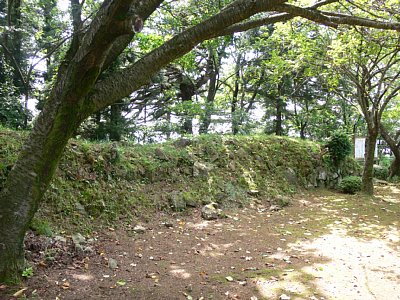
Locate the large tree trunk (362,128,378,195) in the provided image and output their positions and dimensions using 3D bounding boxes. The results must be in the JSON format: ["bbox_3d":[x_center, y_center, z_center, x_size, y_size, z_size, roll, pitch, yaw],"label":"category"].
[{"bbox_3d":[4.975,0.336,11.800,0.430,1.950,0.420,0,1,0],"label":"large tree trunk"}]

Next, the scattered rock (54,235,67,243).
[{"bbox_3d":[-2.001,1.269,5.800,0.170,0.110,0.140,0,1,0],"label":"scattered rock"}]

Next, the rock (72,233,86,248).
[{"bbox_3d":[-1.713,1.287,5.750,0.190,0.200,0.180,0,1,0],"label":"rock"}]

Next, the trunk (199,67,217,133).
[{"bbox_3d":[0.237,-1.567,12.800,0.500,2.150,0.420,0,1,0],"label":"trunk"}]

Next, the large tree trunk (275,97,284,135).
[{"bbox_3d":[2.949,-1.243,15.000,0.340,1.500,0.340,0,1,0],"label":"large tree trunk"}]

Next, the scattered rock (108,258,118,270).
[{"bbox_3d":[-1.041,1.367,4.850,0.110,0.100,0.100,0,1,0],"label":"scattered rock"}]

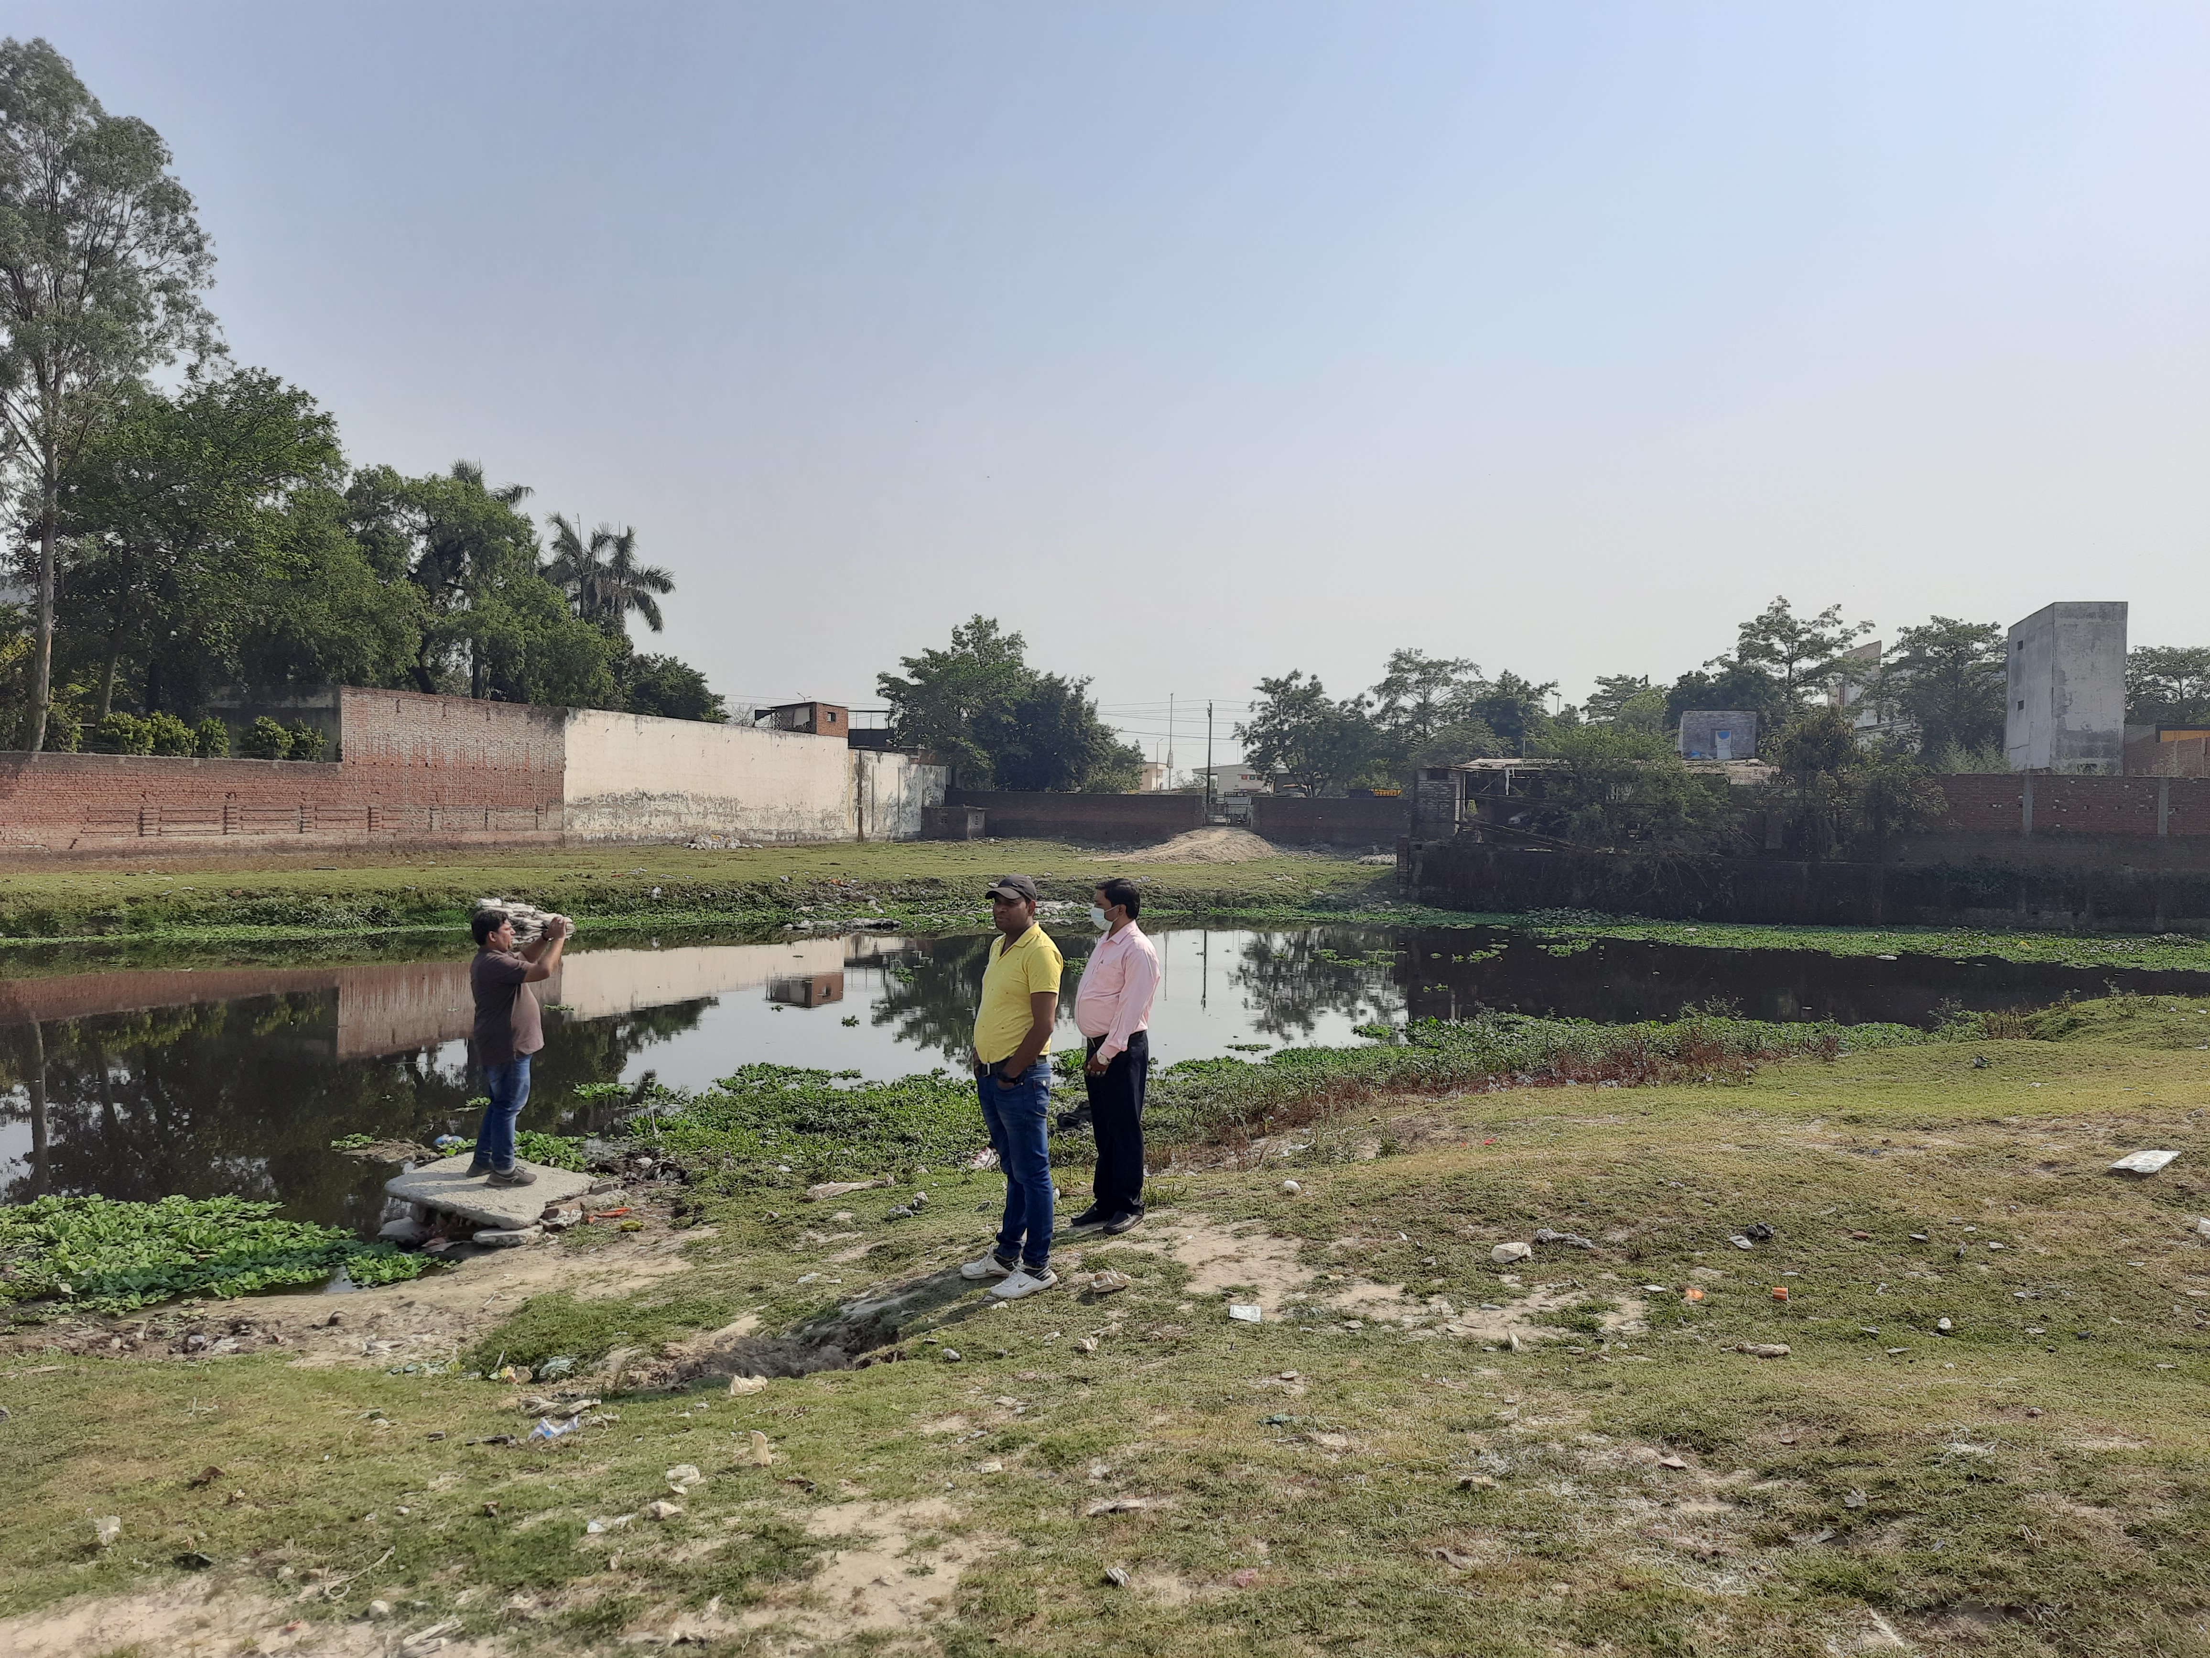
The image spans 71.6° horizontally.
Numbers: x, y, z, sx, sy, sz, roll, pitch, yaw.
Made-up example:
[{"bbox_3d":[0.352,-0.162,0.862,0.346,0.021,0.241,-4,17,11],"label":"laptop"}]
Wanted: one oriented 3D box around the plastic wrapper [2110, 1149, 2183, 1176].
[{"bbox_3d":[5.159,1.657,7.600,0.480,0.060,0.240,0,1,-45],"label":"plastic wrapper"}]

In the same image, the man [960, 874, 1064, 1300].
[{"bbox_3d":[-0.389,1.072,6.450,0.380,1.740,0.520,1,1,-37],"label":"man"}]

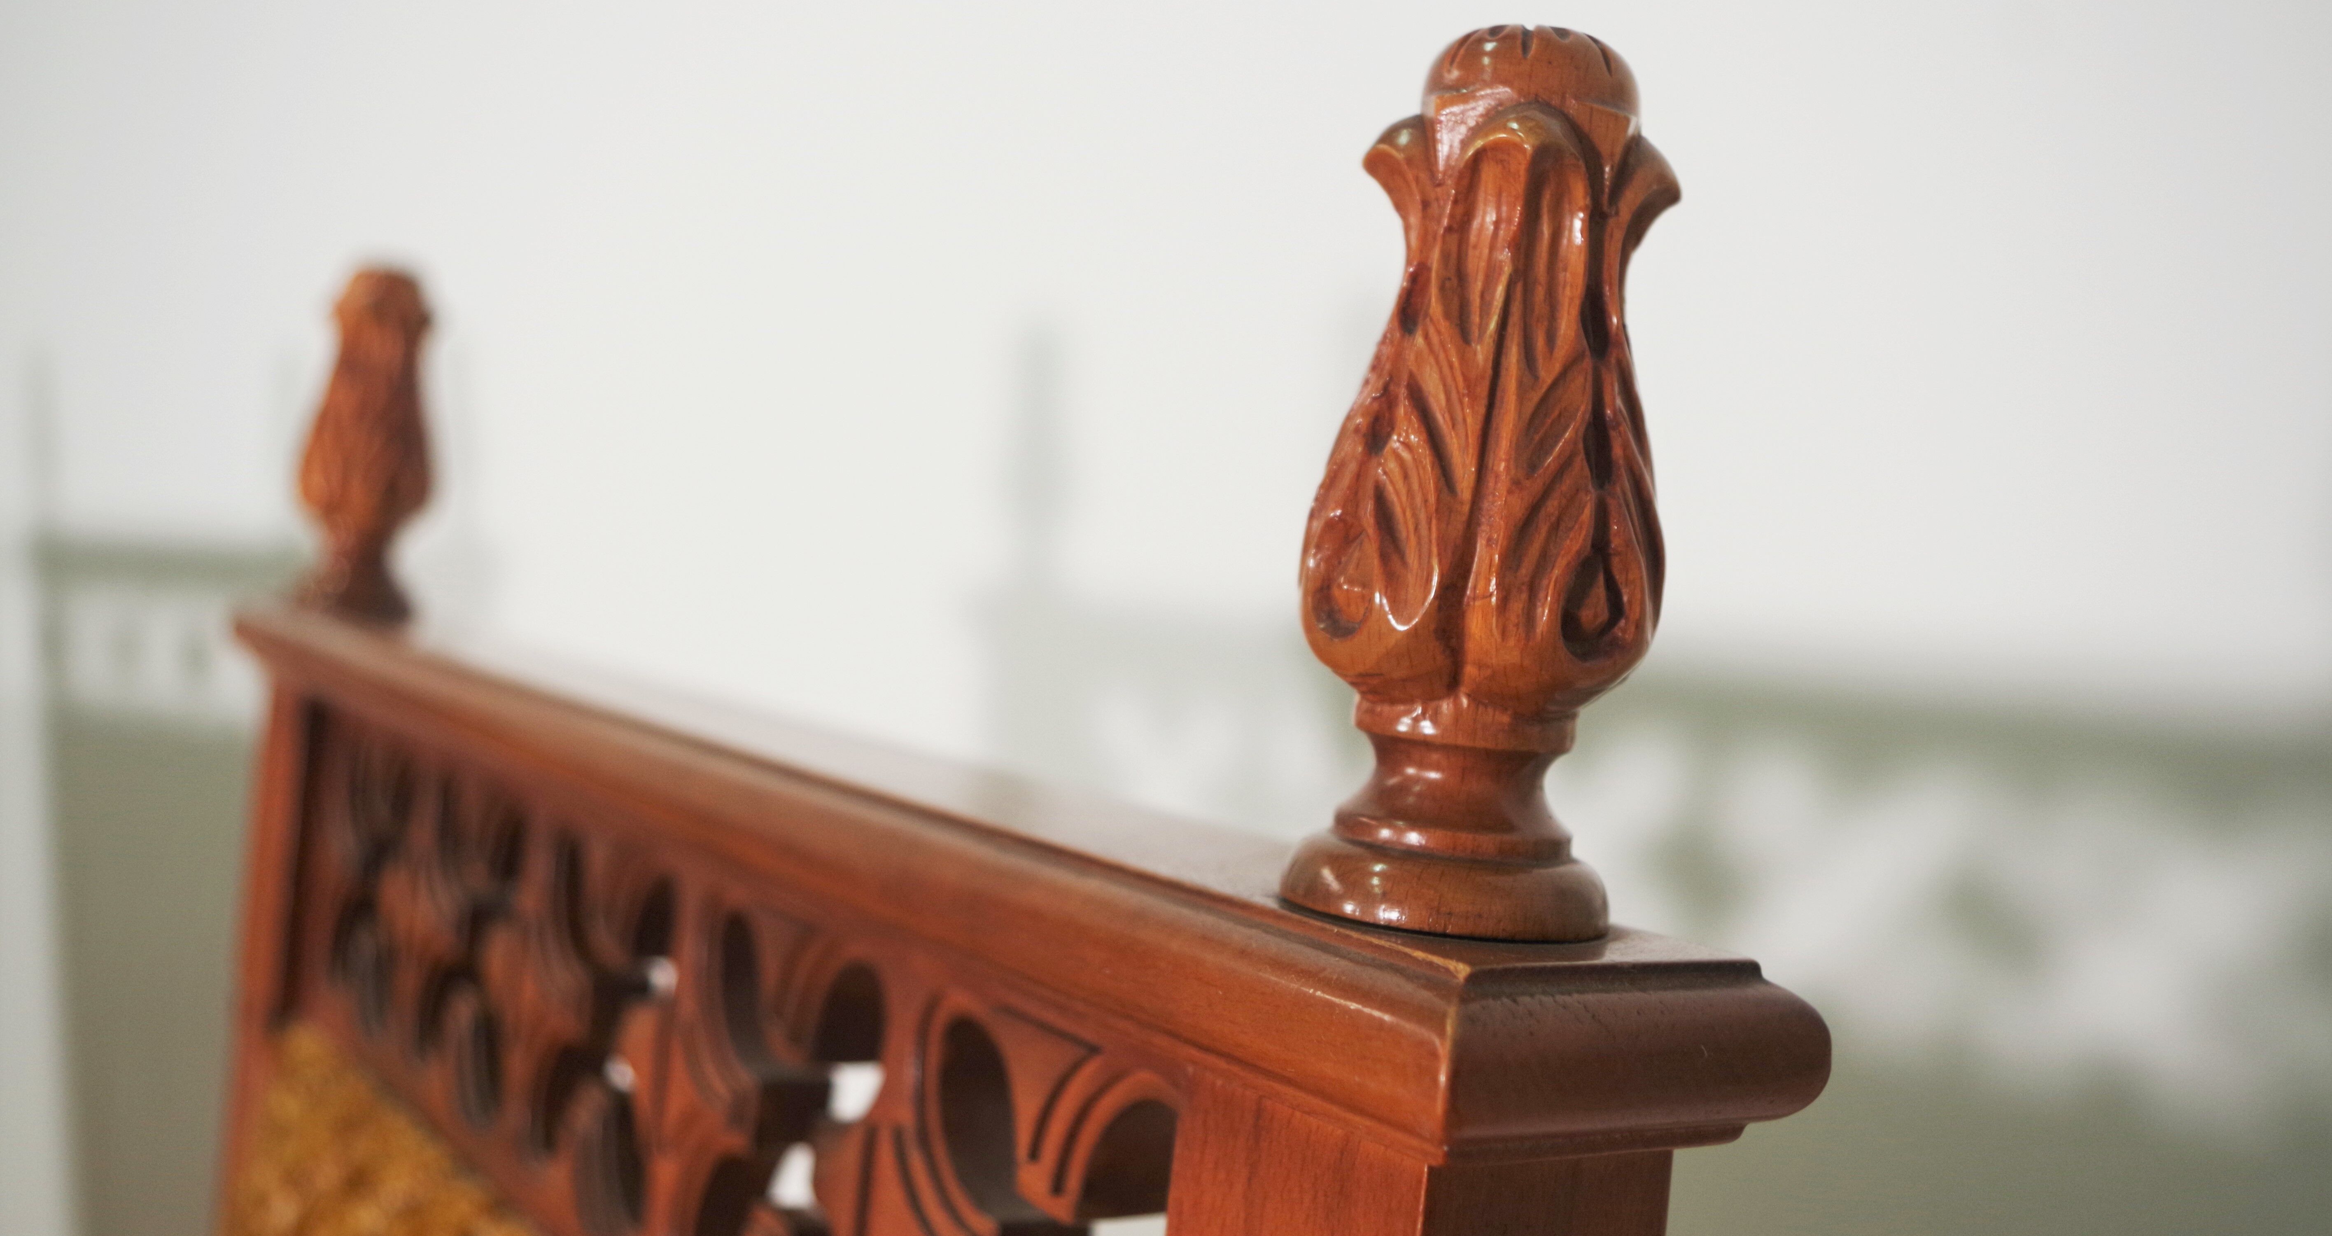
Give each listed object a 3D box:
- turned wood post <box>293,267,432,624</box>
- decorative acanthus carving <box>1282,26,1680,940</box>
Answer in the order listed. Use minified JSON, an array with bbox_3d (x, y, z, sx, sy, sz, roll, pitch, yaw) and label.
[{"bbox_3d":[-0.236,-0.051,0.689,0.040,0.101,0.040,5,2,-33],"label":"turned wood post"},{"bbox_3d":[0.036,-0.016,0.264,0.040,0.101,0.040,5,1,0],"label":"decorative acanthus carving"}]

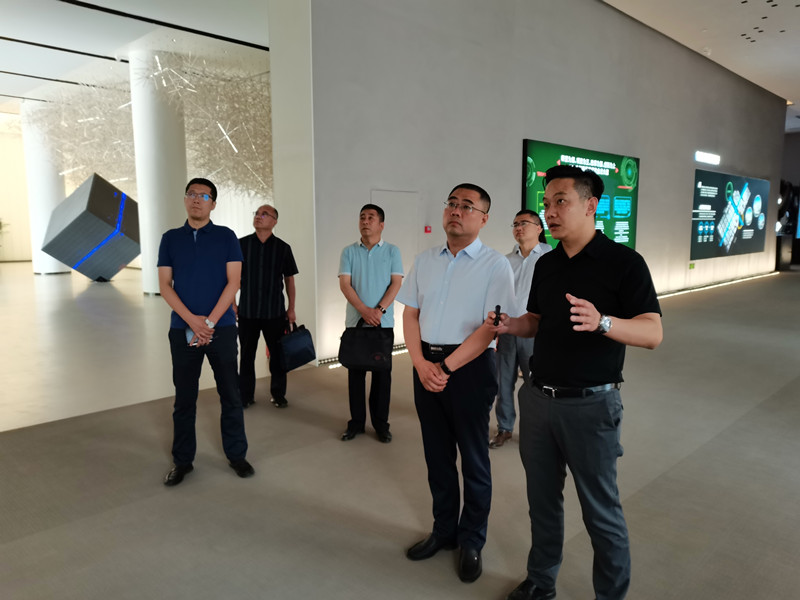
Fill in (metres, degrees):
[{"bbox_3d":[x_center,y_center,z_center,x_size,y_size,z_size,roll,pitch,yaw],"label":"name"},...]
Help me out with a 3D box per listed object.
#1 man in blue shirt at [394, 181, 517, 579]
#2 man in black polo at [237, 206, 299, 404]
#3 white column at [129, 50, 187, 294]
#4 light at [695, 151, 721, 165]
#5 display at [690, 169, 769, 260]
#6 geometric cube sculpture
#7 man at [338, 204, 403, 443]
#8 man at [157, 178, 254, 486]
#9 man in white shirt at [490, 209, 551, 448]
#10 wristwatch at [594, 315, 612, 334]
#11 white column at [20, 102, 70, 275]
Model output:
[{"bbox_3d":[0.261,0.352,2.729,0.533,1.741,0.403,4,8,30],"label":"man in blue shirt"},{"bbox_3d":[-1.183,0.053,5.211,0.523,1.721,0.362,2,7,17],"label":"man in black polo"},{"bbox_3d":[-5.238,-2.725,13.300,1.067,5.234,1.067,7,10,44],"label":"white column"},{"bbox_3d":[7.814,-3.571,15.158,0.081,0.211,1.812,7,10,44],"label":"light"},{"bbox_3d":[9.550,-2.383,17.117,0.101,2.234,6.643,7,10,44],"label":"display"},{"bbox_3d":[-8.454,-1.963,16.888,1.812,1.812,1.812,-34,-46,16],"label":"geometric cube sculpture"},{"bbox_3d":[-0.228,0.164,4.354,0.493,1.711,0.362,1,7,6],"label":"man"},{"bbox_3d":[-1.218,0.187,3.702,0.574,1.832,0.403,0,7,0],"label":"man"},{"bbox_3d":[0.887,0.172,4.360,0.513,1.691,0.362,3,8,26],"label":"man in white shirt"},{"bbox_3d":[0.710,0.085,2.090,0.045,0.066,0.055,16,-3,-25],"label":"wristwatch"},{"bbox_3d":[-11.278,-3.476,19.169,1.067,5.284,1.067,7,10,44],"label":"white column"}]

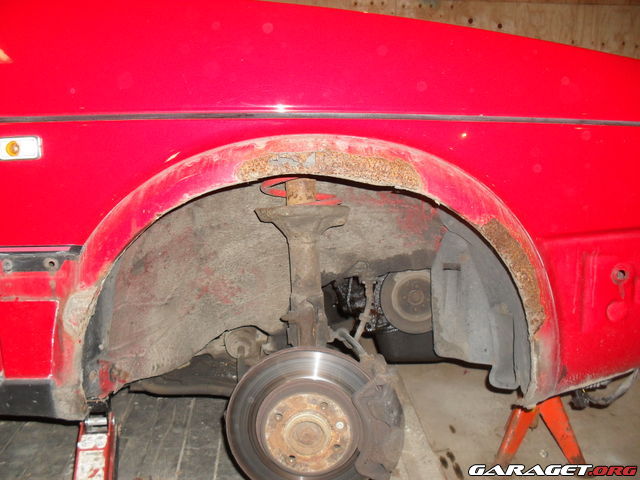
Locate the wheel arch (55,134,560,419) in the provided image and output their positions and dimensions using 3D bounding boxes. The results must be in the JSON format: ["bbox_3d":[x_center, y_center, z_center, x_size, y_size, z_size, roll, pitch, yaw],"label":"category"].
[{"bbox_3d":[-0.011,0.051,0.950,0.751,0.408,0.090,-1,12,-5],"label":"wheel arch"}]

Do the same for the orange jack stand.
[{"bbox_3d":[0.499,0.337,1.455,0.215,0.300,0.200,3,12,14],"label":"orange jack stand"}]

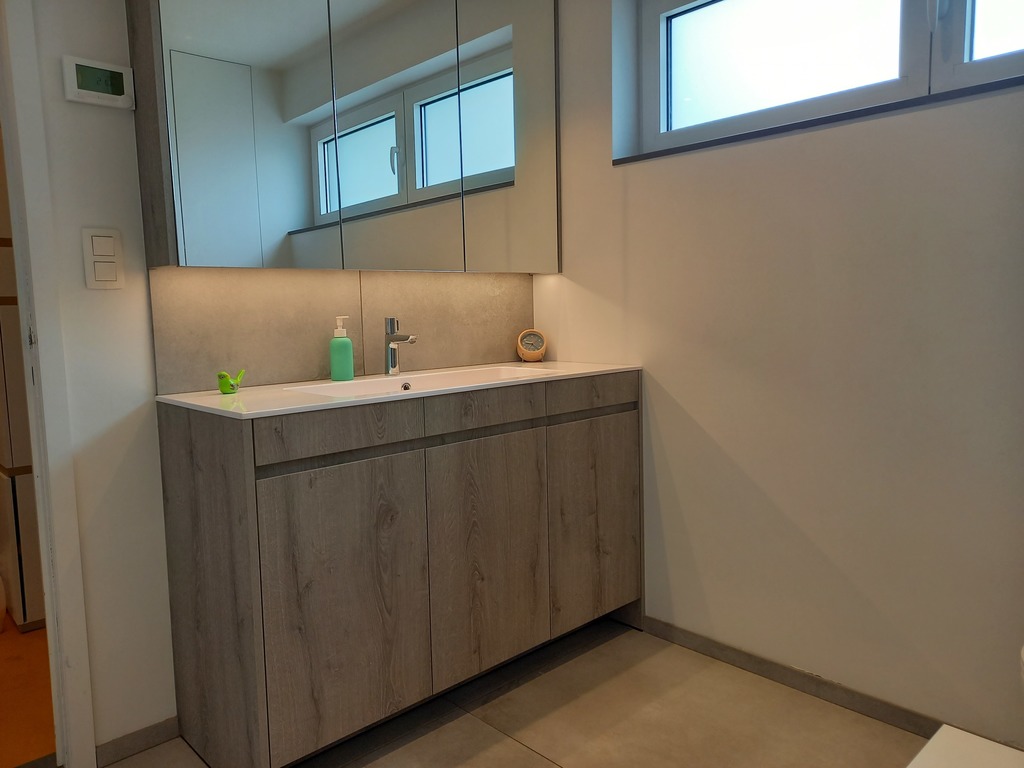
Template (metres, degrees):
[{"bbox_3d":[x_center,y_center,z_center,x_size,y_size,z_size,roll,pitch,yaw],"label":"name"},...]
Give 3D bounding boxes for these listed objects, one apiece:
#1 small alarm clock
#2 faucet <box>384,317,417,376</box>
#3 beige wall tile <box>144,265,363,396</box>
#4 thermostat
[{"bbox_3d":[0.076,-0.138,2.724,0.109,0.116,0.100,-1,6,2],"label":"small alarm clock"},{"bbox_3d":[-0.342,-0.113,2.264,0.046,0.180,0.143,-7,8,-43],"label":"faucet"},{"bbox_3d":[-0.688,-0.157,2.080,0.613,0.322,0.010,-7,8,-43],"label":"beige wall tile"},{"bbox_3d":[-0.974,-0.709,1.748,0.143,0.094,0.028,-7,8,-43],"label":"thermostat"}]

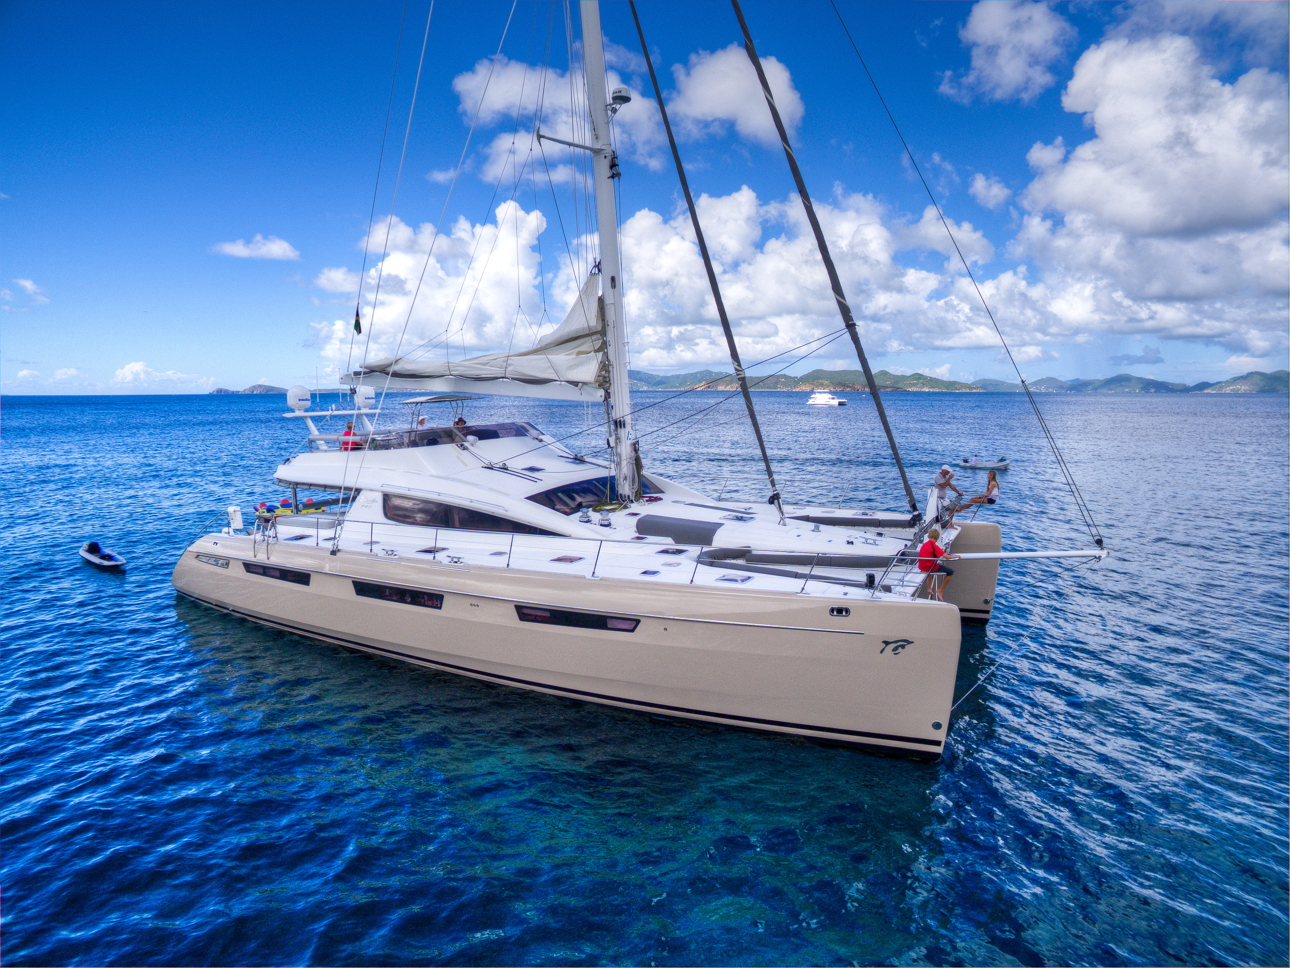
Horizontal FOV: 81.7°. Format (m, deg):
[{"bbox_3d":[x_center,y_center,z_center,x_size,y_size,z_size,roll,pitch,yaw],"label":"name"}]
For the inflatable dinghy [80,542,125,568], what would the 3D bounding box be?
[{"bbox_3d":[-19.545,2.474,26.990,2.600,0.680,1.000,5,9,37],"label":"inflatable dinghy"}]

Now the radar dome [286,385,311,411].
[{"bbox_3d":[-10.603,-2.626,22.883,0.780,0.800,0.780,4,8,28],"label":"radar dome"}]

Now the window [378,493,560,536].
[{"bbox_3d":[-4.043,0.735,17.243,5.400,0.680,0.350,4,8,28],"label":"window"}]

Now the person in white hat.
[{"bbox_3d":[7.554,0.324,18.522,0.700,1.600,0.530,6,9,39],"label":"person in white hat"}]

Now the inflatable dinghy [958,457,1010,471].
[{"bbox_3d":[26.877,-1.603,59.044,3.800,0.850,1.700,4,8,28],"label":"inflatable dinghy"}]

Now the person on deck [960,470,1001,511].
[{"bbox_3d":[8.534,0.180,18.951,0.980,1.050,0.450,4,8,28],"label":"person on deck"}]

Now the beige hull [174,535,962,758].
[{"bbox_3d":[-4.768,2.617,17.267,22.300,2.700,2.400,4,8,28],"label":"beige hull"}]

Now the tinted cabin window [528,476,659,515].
[{"bbox_3d":[-1.034,0.124,19.567,1.050,0.660,5.700,4,8,28],"label":"tinted cabin window"}]

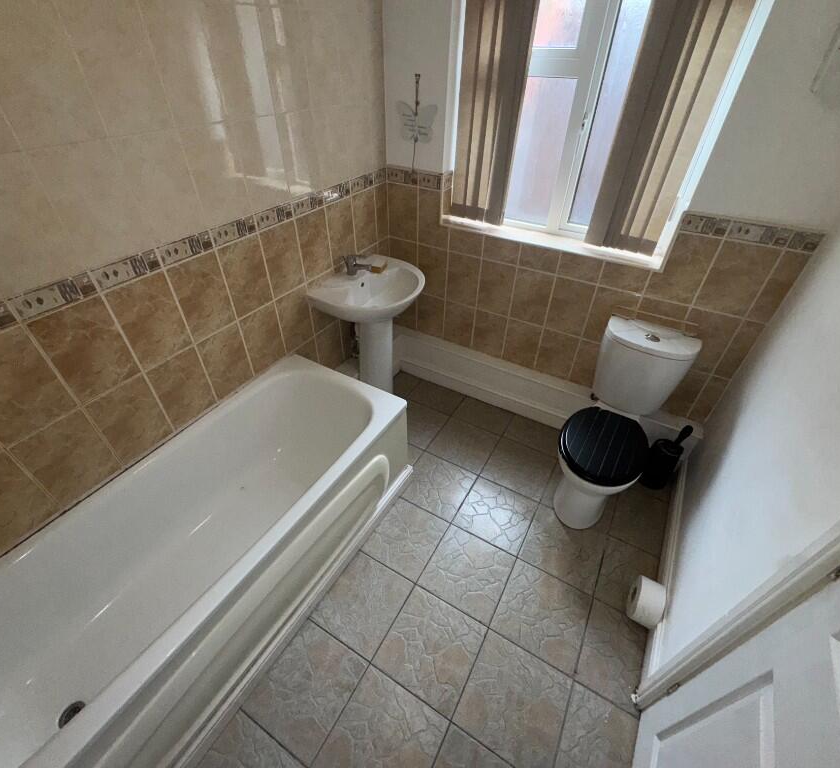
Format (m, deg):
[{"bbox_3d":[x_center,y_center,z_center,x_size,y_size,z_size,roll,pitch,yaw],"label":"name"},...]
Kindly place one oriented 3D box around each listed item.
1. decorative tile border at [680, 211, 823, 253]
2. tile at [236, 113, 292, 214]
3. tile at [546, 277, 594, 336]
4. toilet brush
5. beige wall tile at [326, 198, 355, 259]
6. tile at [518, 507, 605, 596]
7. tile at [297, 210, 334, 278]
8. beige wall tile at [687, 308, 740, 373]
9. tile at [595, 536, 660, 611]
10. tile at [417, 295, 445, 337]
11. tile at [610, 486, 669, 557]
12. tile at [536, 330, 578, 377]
[{"bbox_3d":[1.265,-0.587,1.602,0.450,0.075,0.010,21,44,23],"label":"decorative tile border"},{"bbox_3d":[-0.596,-0.827,1.566,0.010,0.300,0.200,21,43,23],"label":"tile"},{"bbox_3d":[0.773,-0.393,2.136,0.200,0.301,0.010,21,44,23],"label":"tile"},{"bbox_3d":[1.219,0.341,2.051,0.138,0.413,0.135,21,43,23],"label":"toilet brush"},{"bbox_3d":[-0.388,-0.754,2.052,0.010,0.297,0.196,21,43,22],"label":"beige wall tile"},{"bbox_3d":[0.638,0.714,1.821,0.317,0.010,0.316,21,43,22],"label":"tile"},{"bbox_3d":[-0.500,-0.660,1.965,0.010,0.302,0.202,21,43,22],"label":"tile"},{"bbox_3d":[1.307,-0.195,1.915,0.200,0.303,0.010,21,43,23],"label":"beige wall tile"},{"bbox_3d":[0.905,0.837,1.799,0.215,0.010,0.329,21,43,22],"label":"tile"},{"bbox_3d":[0.070,-0.435,2.622,0.200,0.268,0.010,21,43,23],"label":"tile"},{"bbox_3d":[1.071,0.655,2.023,0.215,0.010,0.329,21,43,22],"label":"tile"},{"bbox_3d":[0.760,-0.163,2.297,0.196,0.284,0.010,21,43,22],"label":"tile"}]

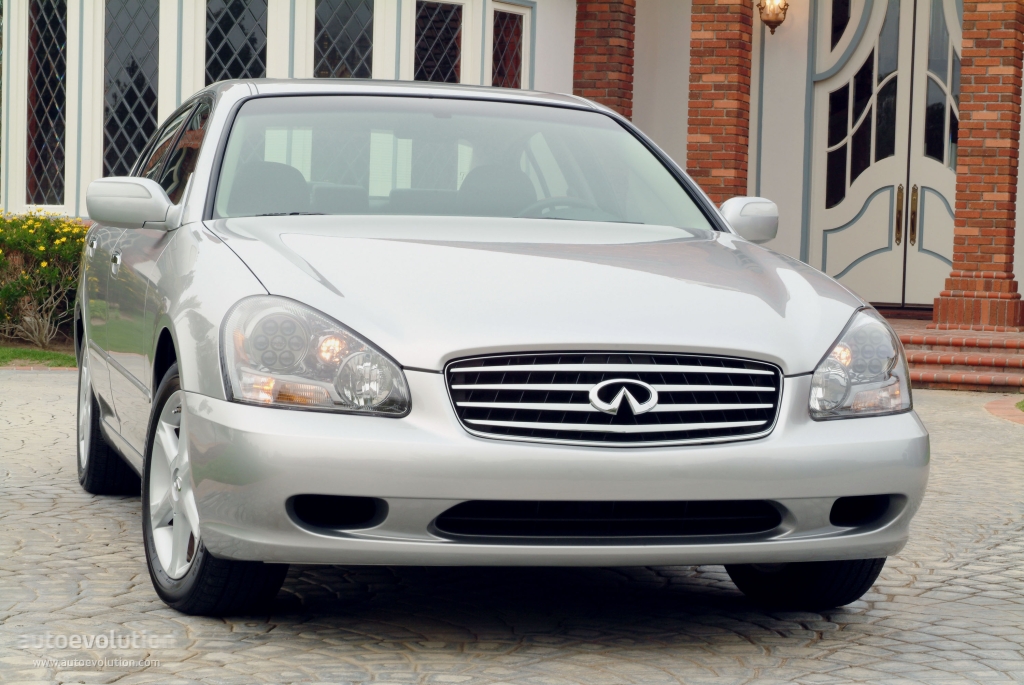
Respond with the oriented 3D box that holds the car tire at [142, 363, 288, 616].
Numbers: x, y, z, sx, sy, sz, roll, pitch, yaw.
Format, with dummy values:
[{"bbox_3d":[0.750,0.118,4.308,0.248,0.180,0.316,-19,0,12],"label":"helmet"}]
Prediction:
[{"bbox_3d":[-0.745,0.361,5.702,0.235,0.675,0.675,0,2,-24],"label":"car tire"}]

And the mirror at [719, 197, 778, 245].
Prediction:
[{"bbox_3d":[0.729,-0.372,6.886,0.260,0.155,0.190,1,2,-15],"label":"mirror"}]

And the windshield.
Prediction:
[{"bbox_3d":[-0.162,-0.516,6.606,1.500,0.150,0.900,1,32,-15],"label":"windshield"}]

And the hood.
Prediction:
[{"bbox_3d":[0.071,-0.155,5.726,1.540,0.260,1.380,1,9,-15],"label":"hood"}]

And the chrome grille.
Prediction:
[{"bbox_3d":[0.247,0.127,5.062,0.815,0.215,0.110,1,2,-15],"label":"chrome grille"}]

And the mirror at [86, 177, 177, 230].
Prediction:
[{"bbox_3d":[-1.076,-0.397,6.398,0.260,0.155,0.190,1,2,-15],"label":"mirror"}]

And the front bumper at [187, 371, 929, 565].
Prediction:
[{"bbox_3d":[0.183,0.290,5.290,1.830,0.480,0.600,1,2,-15],"label":"front bumper"}]

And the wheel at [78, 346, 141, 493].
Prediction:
[{"bbox_3d":[-1.489,0.240,8.471,0.235,0.675,0.675,1,2,-15],"label":"wheel"}]

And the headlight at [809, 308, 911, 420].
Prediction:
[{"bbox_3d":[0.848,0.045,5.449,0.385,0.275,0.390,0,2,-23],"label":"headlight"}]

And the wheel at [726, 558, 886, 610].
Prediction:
[{"bbox_3d":[0.775,0.382,6.112,0.235,0.675,0.675,0,2,-24],"label":"wheel"}]

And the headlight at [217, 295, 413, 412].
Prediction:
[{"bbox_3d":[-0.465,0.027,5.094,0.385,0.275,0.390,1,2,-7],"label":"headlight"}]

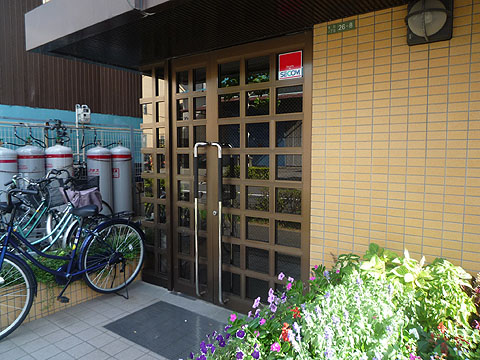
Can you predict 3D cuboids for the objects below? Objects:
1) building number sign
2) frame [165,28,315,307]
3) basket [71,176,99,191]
[{"bbox_3d":[0.642,-0.976,2.212,0.180,0.060,0.010,3,5,34],"label":"building number sign"},{"bbox_3d":[-0.067,0.017,2.839,1.380,2.170,0.100,3,5,34],"label":"frame"},{"bbox_3d":[-1.653,0.121,3.650,0.340,0.250,0.280,3,5,34],"label":"basket"}]

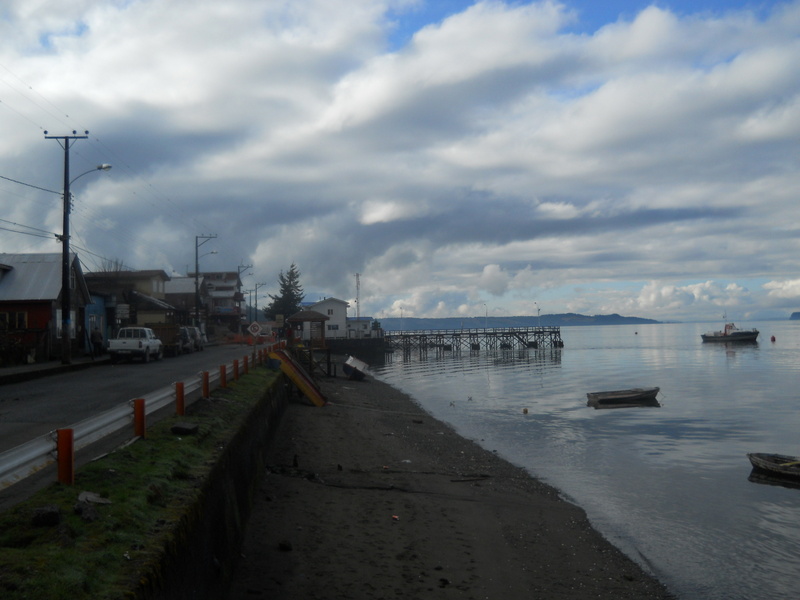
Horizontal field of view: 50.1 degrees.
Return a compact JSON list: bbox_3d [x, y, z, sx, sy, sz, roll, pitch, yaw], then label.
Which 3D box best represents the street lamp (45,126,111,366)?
[{"bbox_3d":[-13.960,-2.382,37.200,2.700,10.300,0.400,-1,-2,-5],"label":"street lamp"}]

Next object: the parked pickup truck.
[{"bbox_3d":[-13.274,2.246,43.068,1.720,1.660,4.850,-1,-2,-5],"label":"parked pickup truck"}]

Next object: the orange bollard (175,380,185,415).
[{"bbox_3d":[-4.006,1.802,15.600,0.150,0.620,0.130,-1,-2,-5],"label":"orange bollard"}]

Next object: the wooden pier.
[{"bbox_3d":[15.239,8.227,179.000,37.500,4.600,4.000,-2,-2,14],"label":"wooden pier"}]

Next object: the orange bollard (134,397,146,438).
[{"bbox_3d":[-3.581,1.632,11.800,0.150,0.540,0.130,-1,-2,-5],"label":"orange bollard"}]

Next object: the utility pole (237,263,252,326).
[{"bbox_3d":[-19.836,0.322,110.000,1.850,9.800,0.380,-1,-2,-5],"label":"utility pole"}]

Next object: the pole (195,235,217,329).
[{"bbox_3d":[-16.910,-0.855,75.000,1.850,9.800,0.380,-1,-2,-5],"label":"pole"}]

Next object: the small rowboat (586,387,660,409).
[{"bbox_3d":[13.652,5.765,52.000,4.300,0.750,1.450,-1,-2,-15],"label":"small rowboat"}]

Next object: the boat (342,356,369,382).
[{"bbox_3d":[-3.986,6.175,78.000,2.000,1.650,5.800,31,-2,-4],"label":"boat"}]

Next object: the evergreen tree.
[{"bbox_3d":[-20.261,0.088,150.000,7.000,13.300,7.000,-1,-2,-5],"label":"evergreen tree"}]

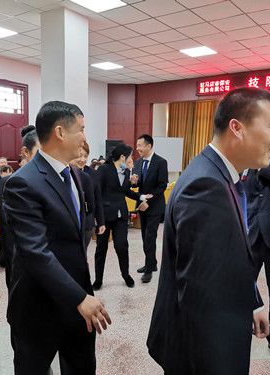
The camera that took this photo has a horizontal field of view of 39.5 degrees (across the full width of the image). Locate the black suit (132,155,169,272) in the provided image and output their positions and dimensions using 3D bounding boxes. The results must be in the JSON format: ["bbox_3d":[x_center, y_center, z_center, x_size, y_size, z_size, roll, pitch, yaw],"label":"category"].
[{"bbox_3d":[0.168,0.299,4.524,0.500,1.440,0.380,4,6,30],"label":"black suit"}]

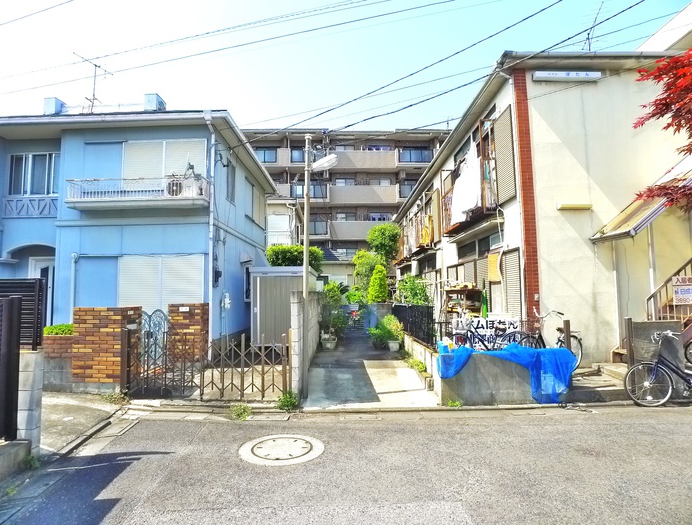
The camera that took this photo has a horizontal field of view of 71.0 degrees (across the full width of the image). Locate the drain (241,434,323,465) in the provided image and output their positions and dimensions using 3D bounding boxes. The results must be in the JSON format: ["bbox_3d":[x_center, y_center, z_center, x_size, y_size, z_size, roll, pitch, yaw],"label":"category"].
[{"bbox_3d":[-0.661,1.930,5.000,0.880,0.040,0.880,-1,-4,0],"label":"drain"}]

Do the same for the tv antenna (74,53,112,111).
[{"bbox_3d":[-7.386,-5.160,14.207,0.450,1.500,1.450,-2,-5,18],"label":"tv antenna"}]

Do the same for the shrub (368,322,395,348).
[{"bbox_3d":[0.834,1.691,11.400,0.550,0.520,0.520,-1,-4,0],"label":"shrub"}]

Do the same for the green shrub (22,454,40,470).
[{"bbox_3d":[-3.013,1.916,4.650,0.150,0.130,0.140,-1,-4,0],"label":"green shrub"}]

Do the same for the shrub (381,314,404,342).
[{"bbox_3d":[1.064,1.510,11.100,0.500,0.600,0.480,-1,-4,0],"label":"shrub"}]

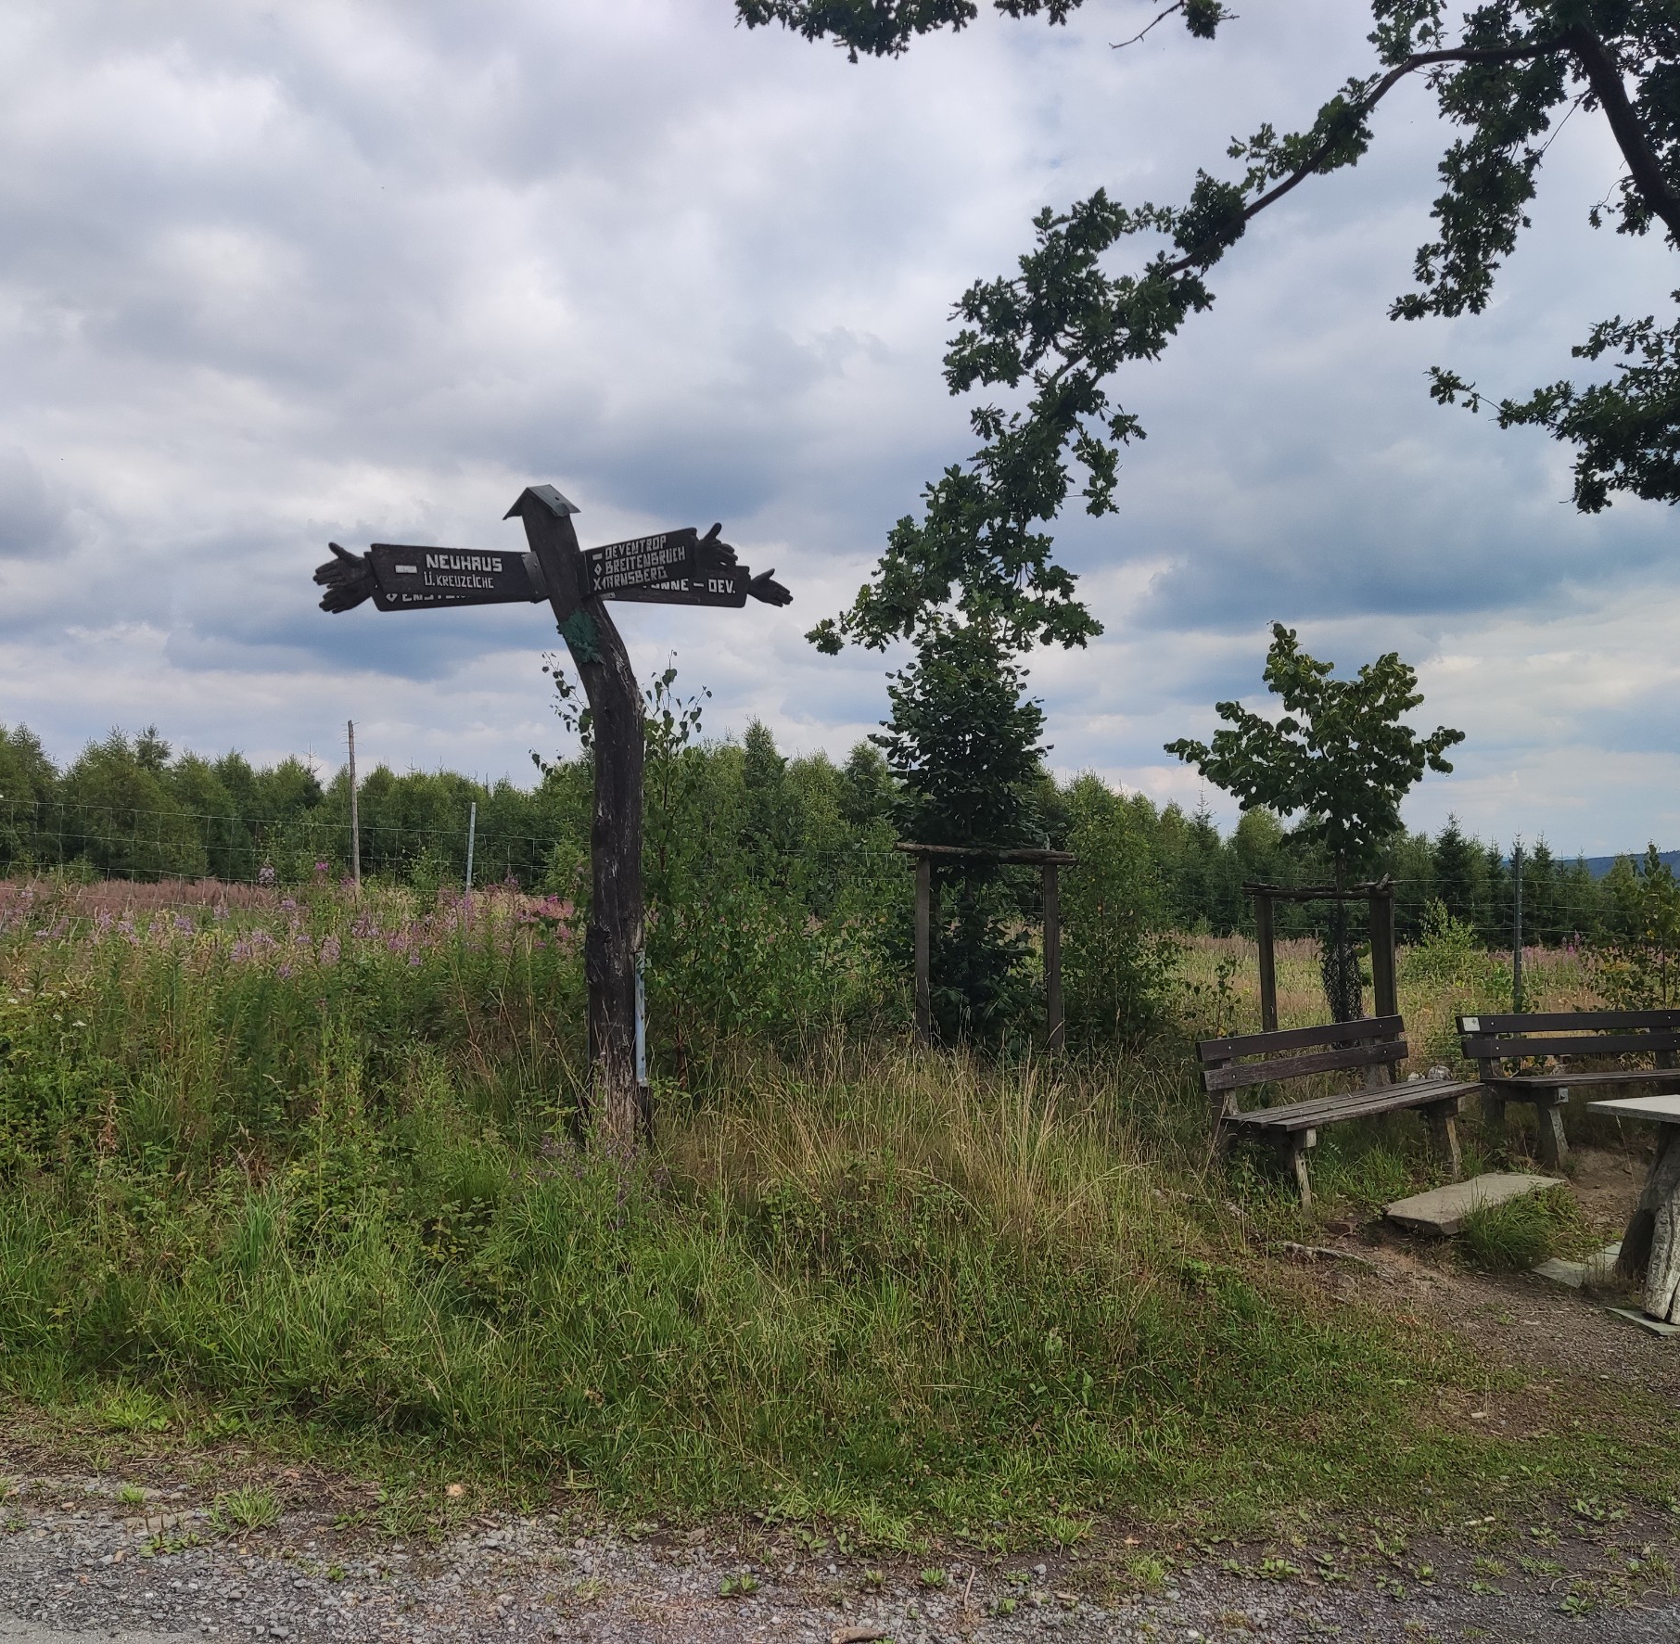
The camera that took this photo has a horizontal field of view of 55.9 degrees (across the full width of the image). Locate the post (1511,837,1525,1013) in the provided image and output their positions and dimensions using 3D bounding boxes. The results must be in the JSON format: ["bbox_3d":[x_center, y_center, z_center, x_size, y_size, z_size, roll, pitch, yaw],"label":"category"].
[{"bbox_3d":[5.790,1.154,13.500,0.060,1.880,0.060,1,-2,-17],"label":"post"}]

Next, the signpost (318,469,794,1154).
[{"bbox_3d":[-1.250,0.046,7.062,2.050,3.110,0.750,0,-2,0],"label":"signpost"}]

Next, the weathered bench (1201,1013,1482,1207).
[{"bbox_3d":[2.571,1.451,8.007,1.970,0.780,0.530,2,-3,-44],"label":"weathered bench"}]

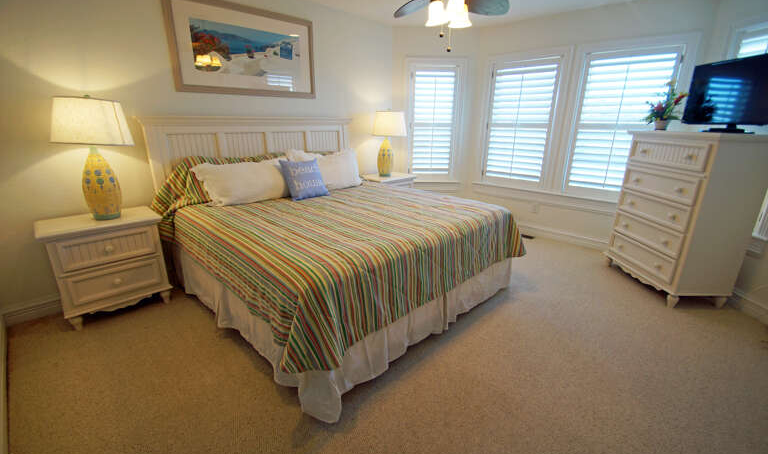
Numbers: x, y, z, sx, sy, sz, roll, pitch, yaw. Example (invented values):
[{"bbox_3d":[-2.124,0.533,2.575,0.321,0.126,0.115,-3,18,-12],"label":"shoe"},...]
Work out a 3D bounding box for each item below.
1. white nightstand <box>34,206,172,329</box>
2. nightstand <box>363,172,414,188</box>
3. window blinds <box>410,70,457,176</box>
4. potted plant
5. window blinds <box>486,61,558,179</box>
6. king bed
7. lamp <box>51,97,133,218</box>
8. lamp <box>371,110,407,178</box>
[{"bbox_3d":[-2.051,0.283,2.416,0.651,0.707,0.452,-16,24,-42],"label":"white nightstand"},{"bbox_3d":[0.057,-0.321,4.372,0.651,0.707,0.452,-16,24,-42],"label":"nightstand"},{"bbox_3d":[0.677,-1.391,4.385,0.555,1.349,0.062,2,18,4],"label":"window blinds"},{"bbox_3d":[2.461,-1.048,2.786,0.247,0.432,0.274,1,18,1],"label":"potted plant"},{"bbox_3d":[1.676,-1.254,3.980,0.712,1.349,0.062,15,22,38],"label":"window blinds"},{"bbox_3d":[-0.379,-0.170,2.716,2.165,1.415,2.096,17,24,41],"label":"king bed"},{"bbox_3d":[-2.001,-0.472,2.242,0.418,0.838,0.418,-16,24,-42],"label":"lamp"},{"bbox_3d":[0.076,-1.065,4.159,0.418,0.838,0.418,0,18,0],"label":"lamp"}]

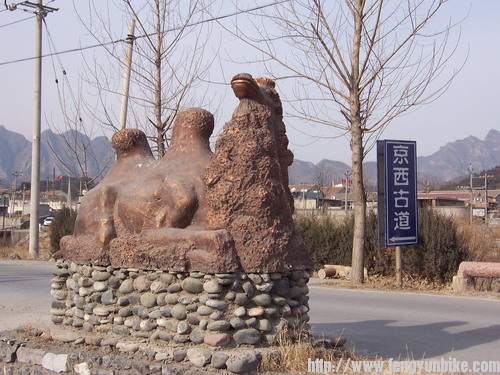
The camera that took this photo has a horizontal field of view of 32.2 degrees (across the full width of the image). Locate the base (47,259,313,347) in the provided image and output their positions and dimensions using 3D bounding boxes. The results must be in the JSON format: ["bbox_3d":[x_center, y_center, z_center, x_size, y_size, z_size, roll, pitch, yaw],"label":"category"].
[{"bbox_3d":[-0.860,1.335,10.500,2.850,0.780,1.420,-1,-1,32],"label":"base"}]

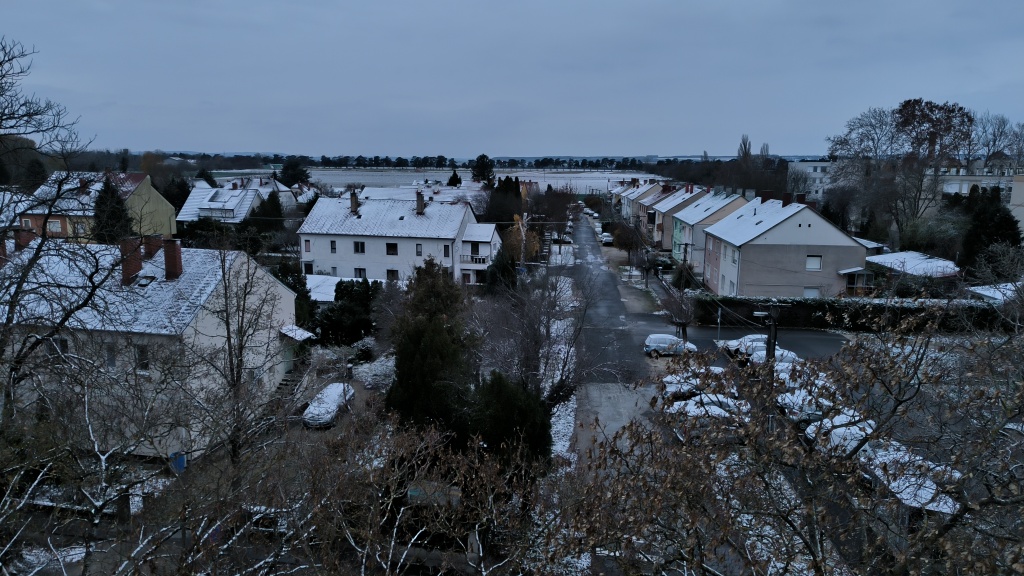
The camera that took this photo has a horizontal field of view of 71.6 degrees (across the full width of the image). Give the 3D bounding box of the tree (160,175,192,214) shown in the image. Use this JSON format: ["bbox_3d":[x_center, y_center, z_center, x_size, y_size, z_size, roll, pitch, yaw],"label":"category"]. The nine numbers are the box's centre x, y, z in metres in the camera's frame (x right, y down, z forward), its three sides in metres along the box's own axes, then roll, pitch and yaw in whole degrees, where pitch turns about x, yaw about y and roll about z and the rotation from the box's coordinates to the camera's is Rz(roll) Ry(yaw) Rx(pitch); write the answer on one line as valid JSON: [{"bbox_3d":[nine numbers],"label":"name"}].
[{"bbox_3d":[-72.958,-19.153,153.056,7.810,10.500,7.810,0,10,0],"label":"tree"}]

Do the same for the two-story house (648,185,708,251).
[{"bbox_3d":[30.701,-12.289,121.733,11.800,10.300,14.500,1,10,3],"label":"two-story house"}]

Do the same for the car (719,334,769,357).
[{"bbox_3d":[17.766,4.229,54.020,4.350,1.500,1.760,0,10,0],"label":"car"}]

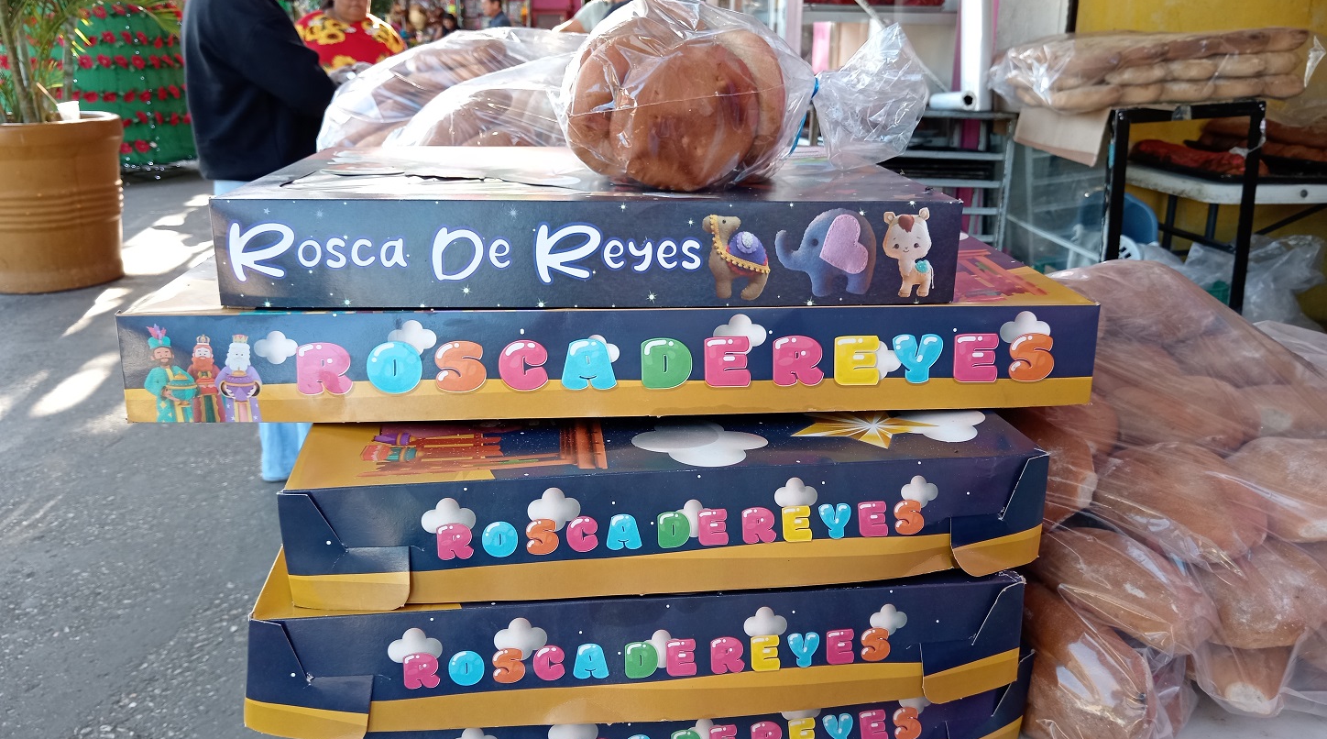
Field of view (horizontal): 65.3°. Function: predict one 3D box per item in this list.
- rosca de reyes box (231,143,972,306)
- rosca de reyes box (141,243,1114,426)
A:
[{"bbox_3d":[-0.056,-0.128,0.849,0.496,0.071,0.327,0,18,-4],"label":"rosca de reyes box"},{"bbox_3d":[-0.042,-0.070,0.911,0.672,0.074,0.414,-1,18,-5],"label":"rosca de reyes box"}]

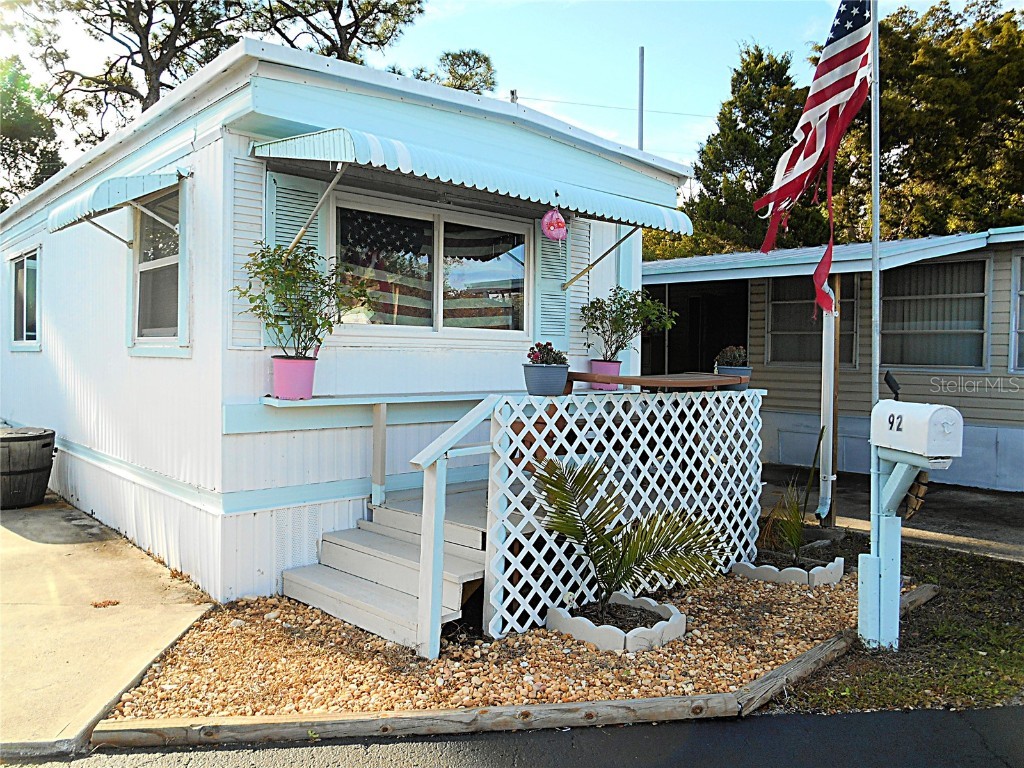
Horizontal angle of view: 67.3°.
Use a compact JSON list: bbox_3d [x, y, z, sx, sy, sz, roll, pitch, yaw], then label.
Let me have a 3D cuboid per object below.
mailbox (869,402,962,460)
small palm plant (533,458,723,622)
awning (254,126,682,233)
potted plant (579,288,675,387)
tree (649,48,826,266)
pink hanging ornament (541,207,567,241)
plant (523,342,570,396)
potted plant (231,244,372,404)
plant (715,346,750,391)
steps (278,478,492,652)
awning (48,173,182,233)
[{"bbox_3d":[1.920,0.204,3.661,0.165,0.226,0.490,1,2,-2],"label":"mailbox"},{"bbox_3d":[0.611,0.828,4.070,0.950,0.870,0.680,-1,3,-42],"label":"small palm plant"},{"bbox_3d":[-0.103,-1.154,4.695,2.600,0.310,1.080,-1,3,-42],"label":"awning"},{"bbox_3d":[0.896,-0.356,6.020,0.700,0.820,0.560,-1,3,-42],"label":"potted plant"},{"bbox_3d":[4.949,-3.307,17.136,4.400,8.400,4.200,-1,3,-42],"label":"tree"},{"bbox_3d":[0.234,-0.896,4.294,0.145,0.190,0.110,0,2,-23],"label":"pink hanging ornament"},{"bbox_3d":[0.184,-0.077,4.100,0.240,0.285,0.230,1,2,0],"label":"plant"},{"bbox_3d":[-1.155,-0.343,4.220,0.700,0.880,0.560,-1,3,-42],"label":"potted plant"},{"bbox_3d":[1.549,-0.115,5.380,0.250,0.320,0.240,-1,3,-42],"label":"plant"},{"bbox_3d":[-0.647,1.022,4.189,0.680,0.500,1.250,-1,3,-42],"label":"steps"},{"bbox_3d":[-2.441,-1.107,4.726,0.500,0.330,1.090,-1,3,-42],"label":"awning"}]

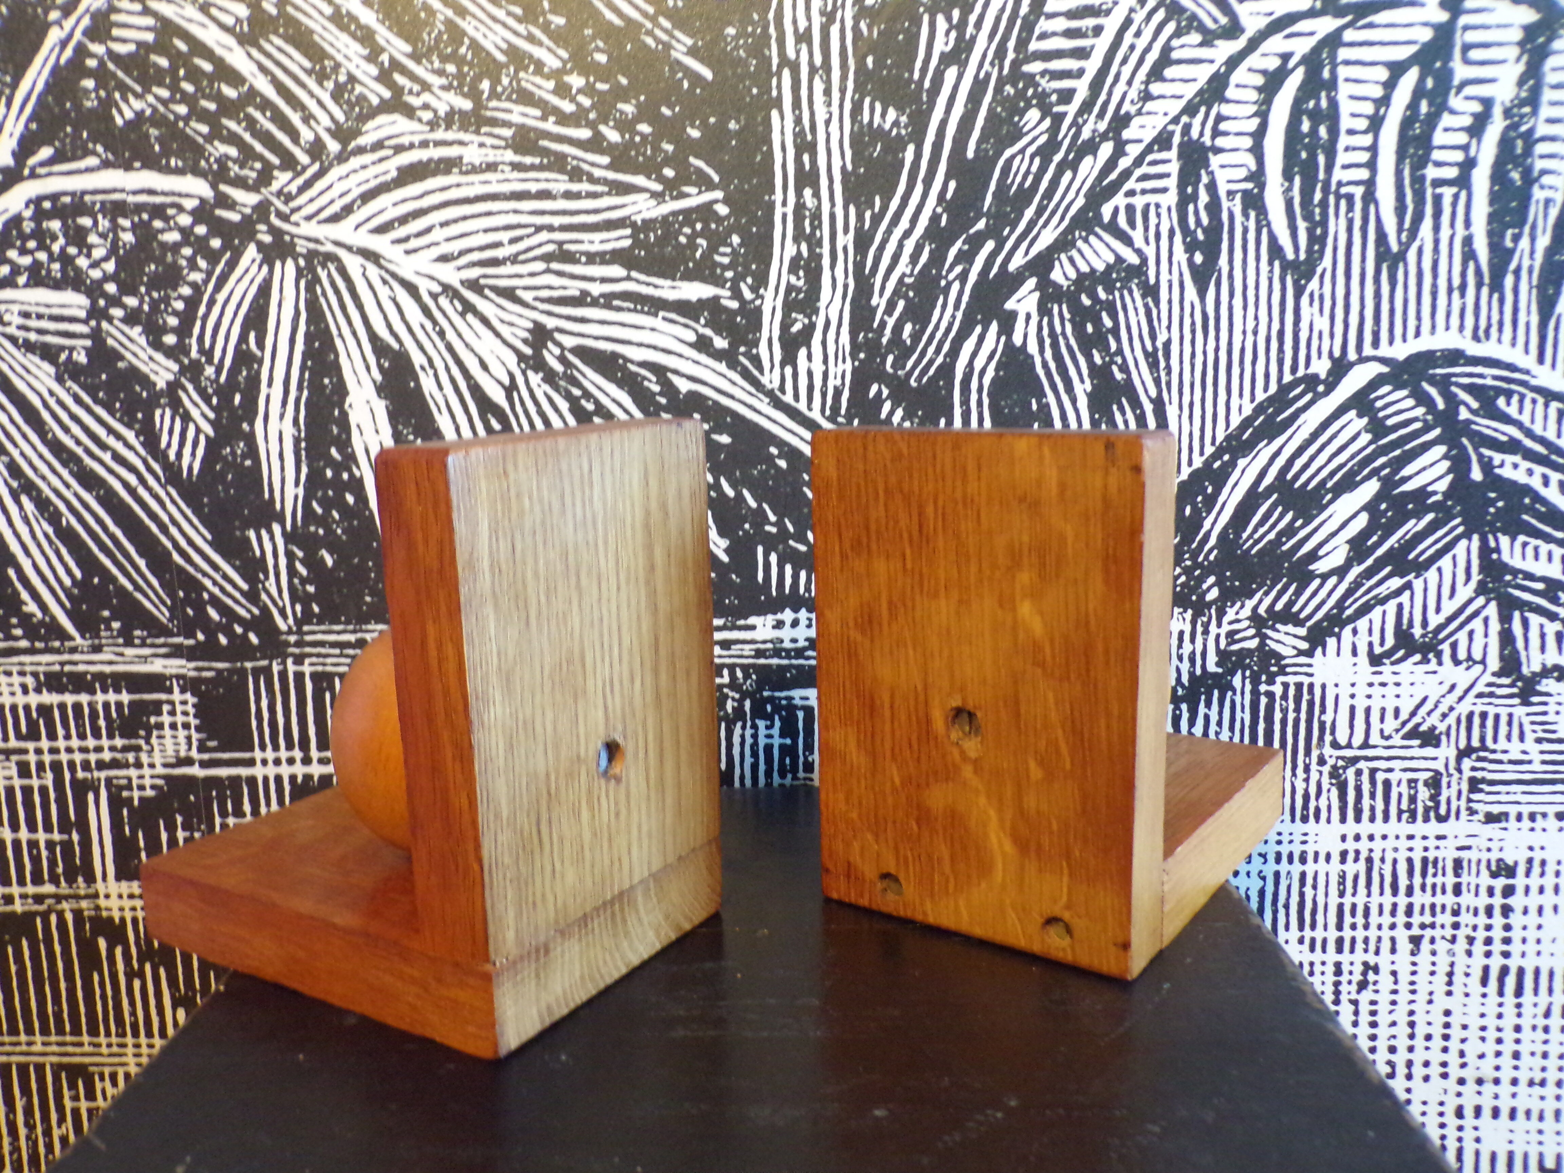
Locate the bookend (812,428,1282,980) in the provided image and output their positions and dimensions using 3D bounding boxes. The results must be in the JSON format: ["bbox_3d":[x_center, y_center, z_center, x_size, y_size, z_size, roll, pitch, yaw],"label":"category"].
[{"bbox_3d":[0.089,0.018,0.392,0.095,0.138,0.139,5,12,36],"label":"bookend"}]

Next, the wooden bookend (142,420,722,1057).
[{"bbox_3d":[-0.102,0.029,0.355,0.137,0.141,0.093,4,12,31],"label":"wooden bookend"}]

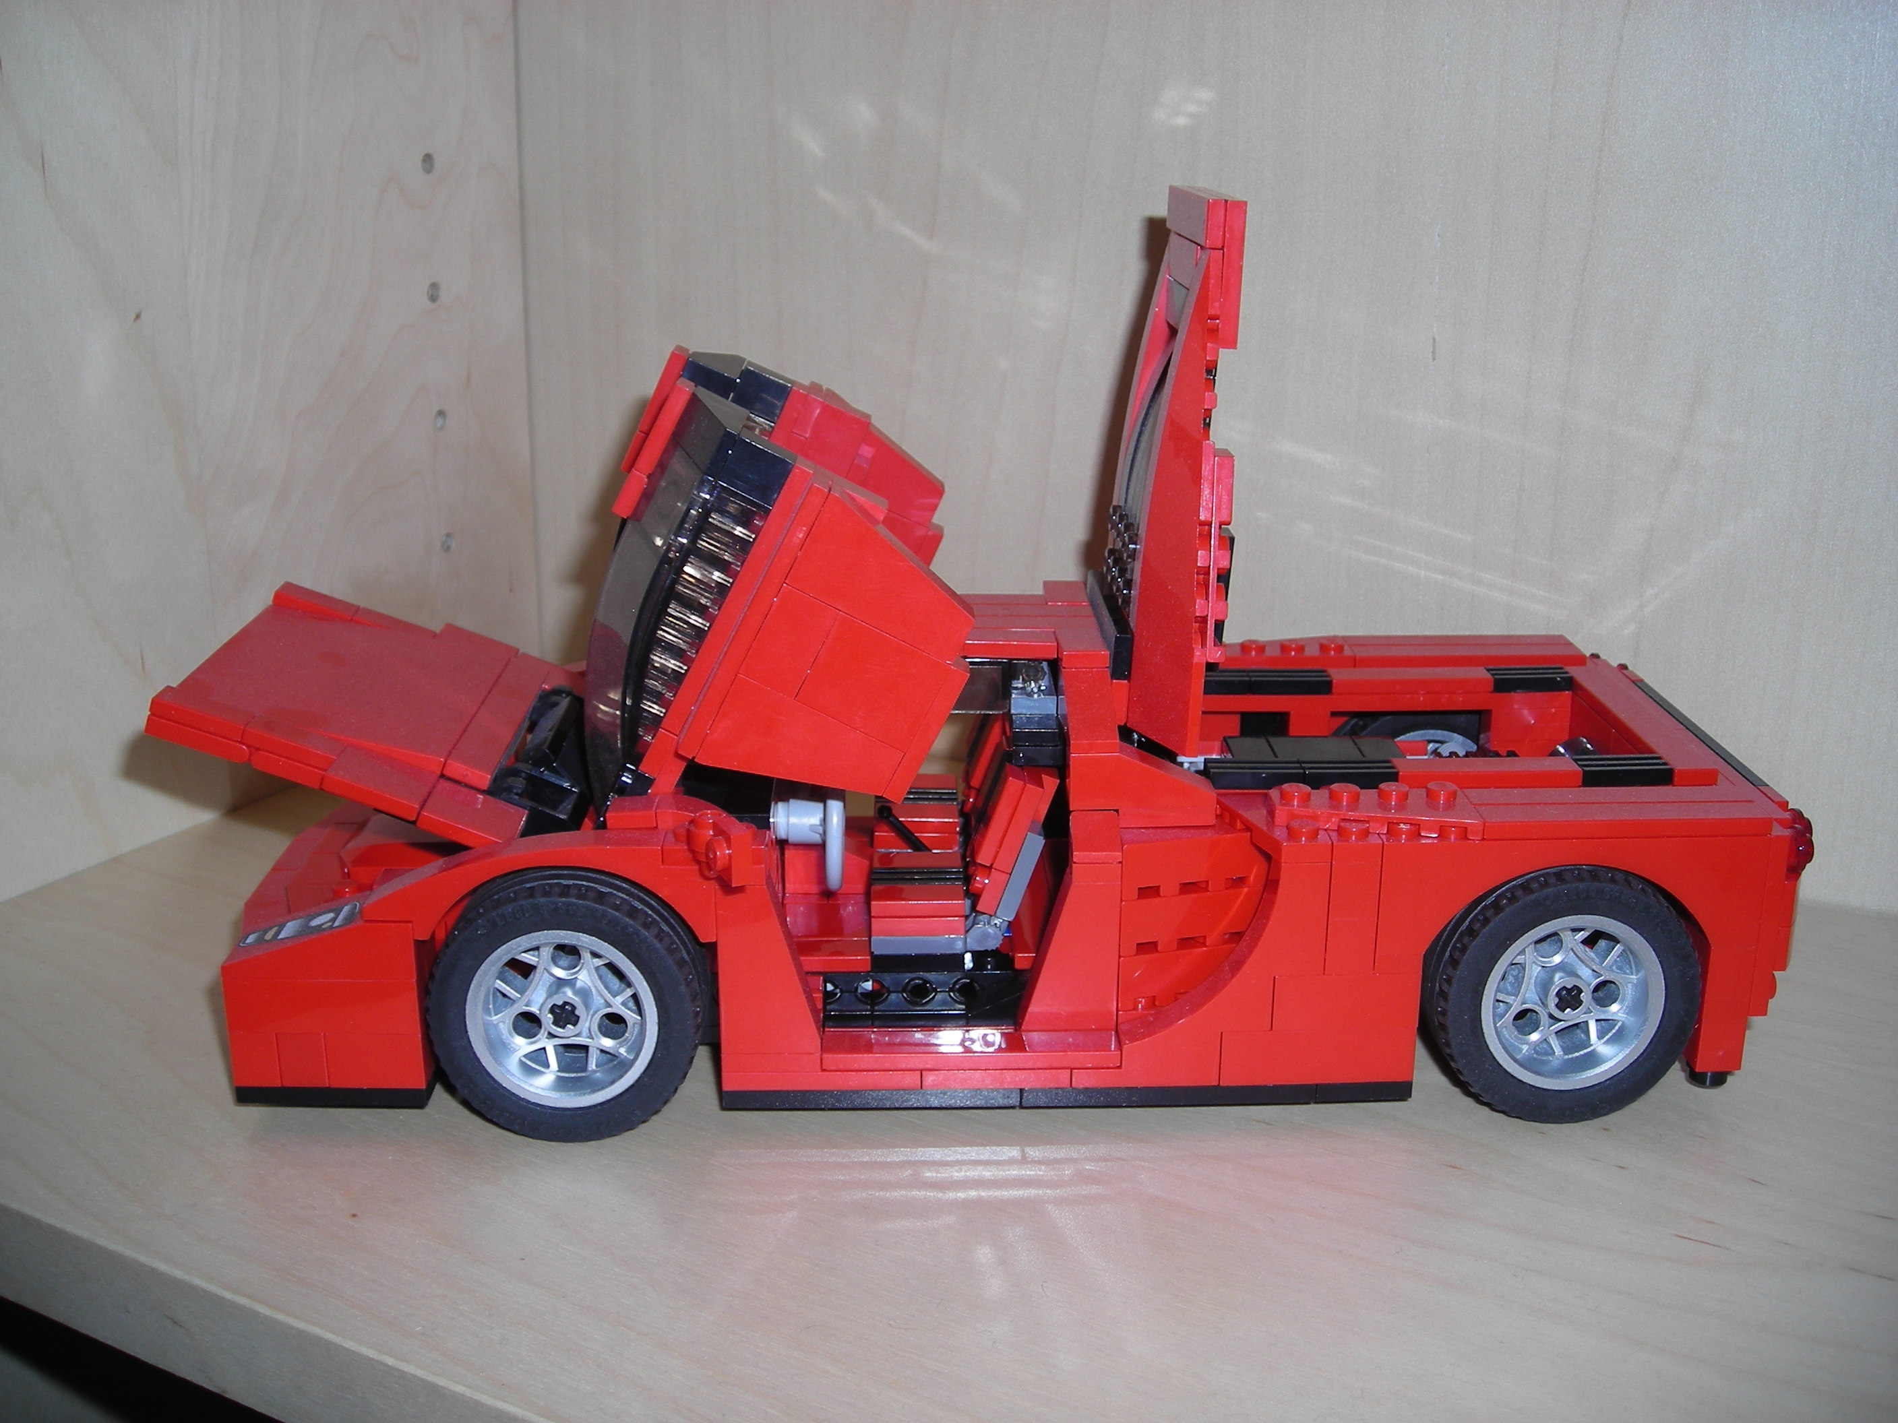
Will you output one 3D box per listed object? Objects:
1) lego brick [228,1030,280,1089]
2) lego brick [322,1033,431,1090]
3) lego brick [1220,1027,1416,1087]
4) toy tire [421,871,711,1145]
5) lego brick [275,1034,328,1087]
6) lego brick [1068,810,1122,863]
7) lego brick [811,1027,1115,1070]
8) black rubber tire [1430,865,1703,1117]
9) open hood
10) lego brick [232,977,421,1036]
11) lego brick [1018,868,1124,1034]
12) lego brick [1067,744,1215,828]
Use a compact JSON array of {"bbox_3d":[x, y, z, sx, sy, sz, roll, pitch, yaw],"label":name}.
[{"bbox_3d":[-0.111,0.055,0.338,0.008,0.010,0.008,0,16,-1],"label":"lego brick"},{"bbox_3d":[-0.092,0.055,0.338,0.016,0.010,0.008,0,16,-1],"label":"lego brick"},{"bbox_3d":[0.059,0.054,0.338,0.032,0.010,0.008,0,16,-1],"label":"lego brick"},{"bbox_3d":[-0.061,0.046,0.336,0.043,0.043,0.022,0,16,-1],"label":"toy tire"},{"bbox_3d":[-0.104,0.055,0.338,0.008,0.010,0.008,0,16,-1],"label":"lego brick"},{"bbox_3d":[0.024,0.021,0.337,0.008,0.006,0.008,0,16,-1],"label":"lego brick"},{"bbox_3d":[0.004,0.055,0.338,0.048,0.003,0.008,0,16,-1],"label":"lego brick"},{"bbox_3d":[0.098,0.043,0.336,0.043,0.043,0.022,0,16,-1],"label":"black rubber tire"},{"bbox_3d":[-0.102,0.000,0.384,0.065,0.008,0.080,18,15,-6],"label":"open hood"},{"bbox_3d":[-0.100,0.046,0.335,0.032,0.010,0.008,0,16,-1],"label":"lego brick"},{"bbox_3d":[0.020,0.038,0.342,0.016,0.029,0.008,0,16,-1],"label":"lego brick"},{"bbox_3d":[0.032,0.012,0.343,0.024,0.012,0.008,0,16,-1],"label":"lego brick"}]

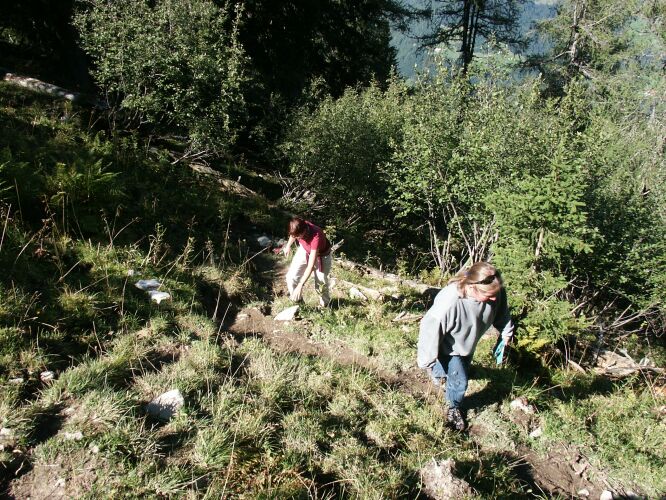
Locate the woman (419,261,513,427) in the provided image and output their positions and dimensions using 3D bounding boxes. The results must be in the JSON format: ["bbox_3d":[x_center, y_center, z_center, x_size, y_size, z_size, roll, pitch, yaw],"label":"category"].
[{"bbox_3d":[1.040,0.744,4.200,0.660,1.500,0.650,-14,25,-32],"label":"woman"}]

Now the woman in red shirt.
[{"bbox_3d":[-0.308,0.139,6.500,0.580,1.200,0.720,17,27,37],"label":"woman in red shirt"}]

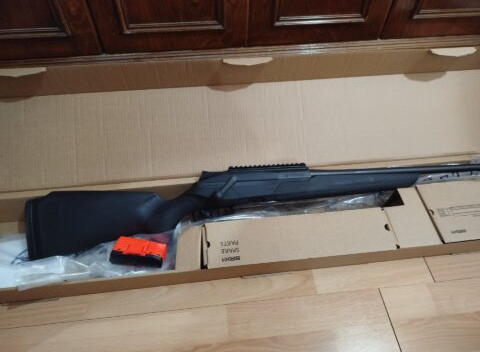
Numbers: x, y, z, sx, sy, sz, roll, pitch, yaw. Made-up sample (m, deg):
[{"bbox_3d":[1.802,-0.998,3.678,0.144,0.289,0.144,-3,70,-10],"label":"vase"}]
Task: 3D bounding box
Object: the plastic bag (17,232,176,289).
[{"bbox_3d":[-0.237,0.140,0.587,0.254,0.049,0.103,-4,55,-6],"label":"plastic bag"}]

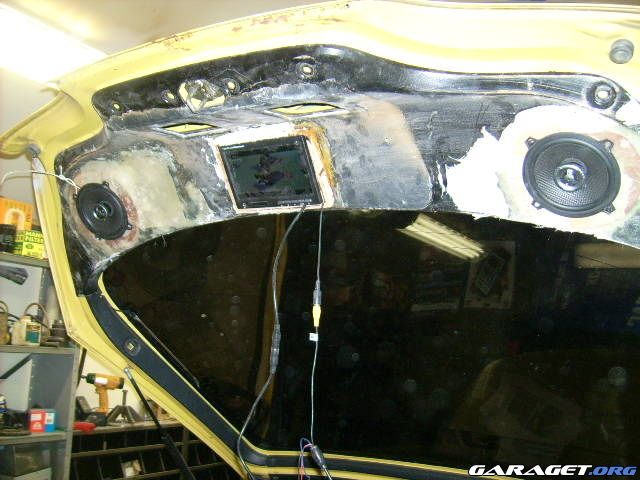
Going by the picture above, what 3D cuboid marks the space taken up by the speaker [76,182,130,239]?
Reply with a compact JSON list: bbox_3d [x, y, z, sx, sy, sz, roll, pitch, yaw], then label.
[{"bbox_3d":[-0.468,-0.068,1.425,0.134,0.134,0.050,-4,21,23],"label":"speaker"}]

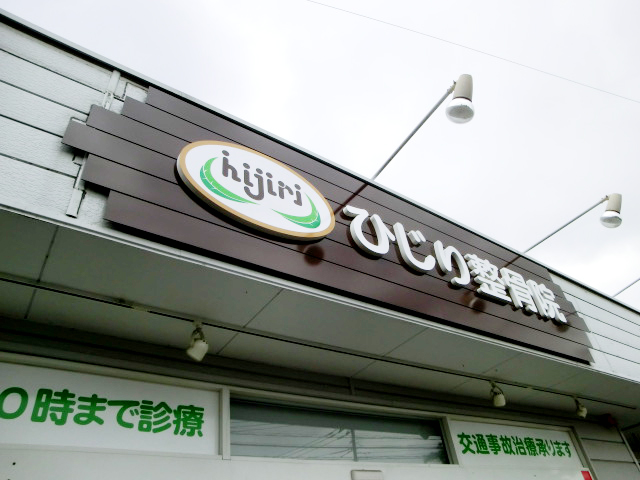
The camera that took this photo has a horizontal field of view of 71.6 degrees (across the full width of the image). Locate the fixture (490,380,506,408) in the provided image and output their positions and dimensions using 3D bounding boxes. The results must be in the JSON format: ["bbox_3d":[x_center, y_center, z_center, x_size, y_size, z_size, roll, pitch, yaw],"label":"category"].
[{"bbox_3d":[1.299,1.117,3.197,0.085,0.165,0.100,9,-42,-20],"label":"fixture"}]

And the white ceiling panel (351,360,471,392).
[{"bbox_3d":[0.633,0.918,2.952,0.904,0.020,0.211,20,-47,-30],"label":"white ceiling panel"}]

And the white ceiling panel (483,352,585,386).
[{"bbox_3d":[1.542,0.937,3.146,0.819,0.020,0.322,20,-47,-30],"label":"white ceiling panel"}]

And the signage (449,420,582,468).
[{"bbox_3d":[1.582,1.609,3.421,1.643,0.298,0.020,20,-47,-30],"label":"signage"}]

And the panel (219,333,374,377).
[{"bbox_3d":[-0.102,0.654,2.492,0.911,0.020,0.239,20,-47,-30],"label":"panel"}]

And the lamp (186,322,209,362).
[{"bbox_3d":[-0.561,0.471,2.031,0.100,0.165,0.085,-35,-46,29],"label":"lamp"}]

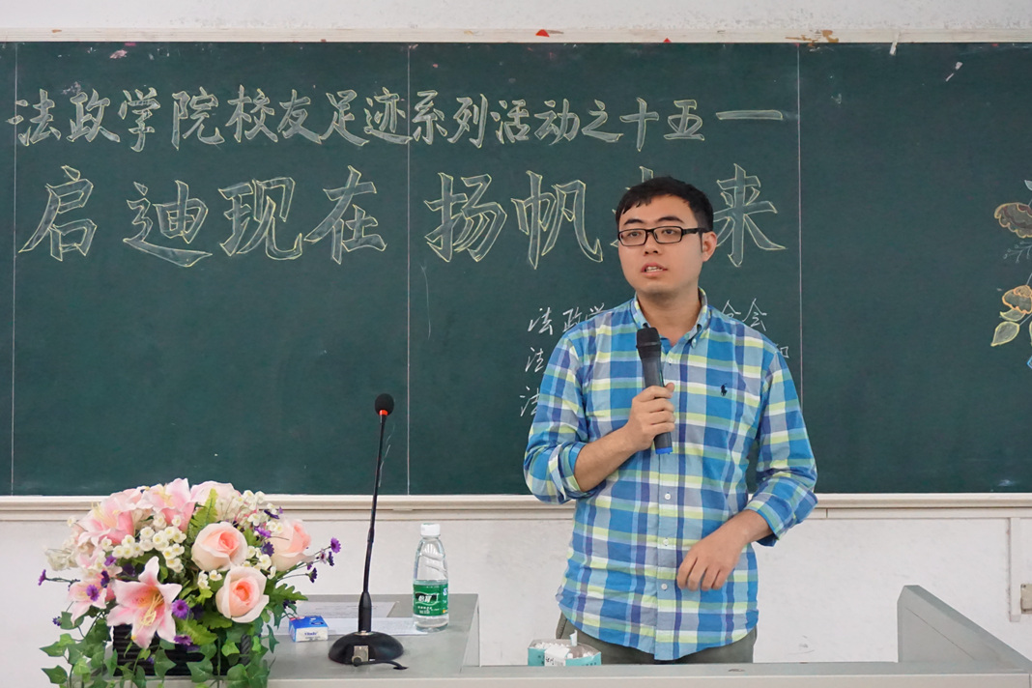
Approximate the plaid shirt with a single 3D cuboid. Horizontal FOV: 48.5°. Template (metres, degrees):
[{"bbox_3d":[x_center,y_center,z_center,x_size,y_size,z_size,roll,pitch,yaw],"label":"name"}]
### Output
[{"bbox_3d":[0.308,0.250,2.270,0.560,0.720,0.350,-1,-2,13],"label":"plaid shirt"}]

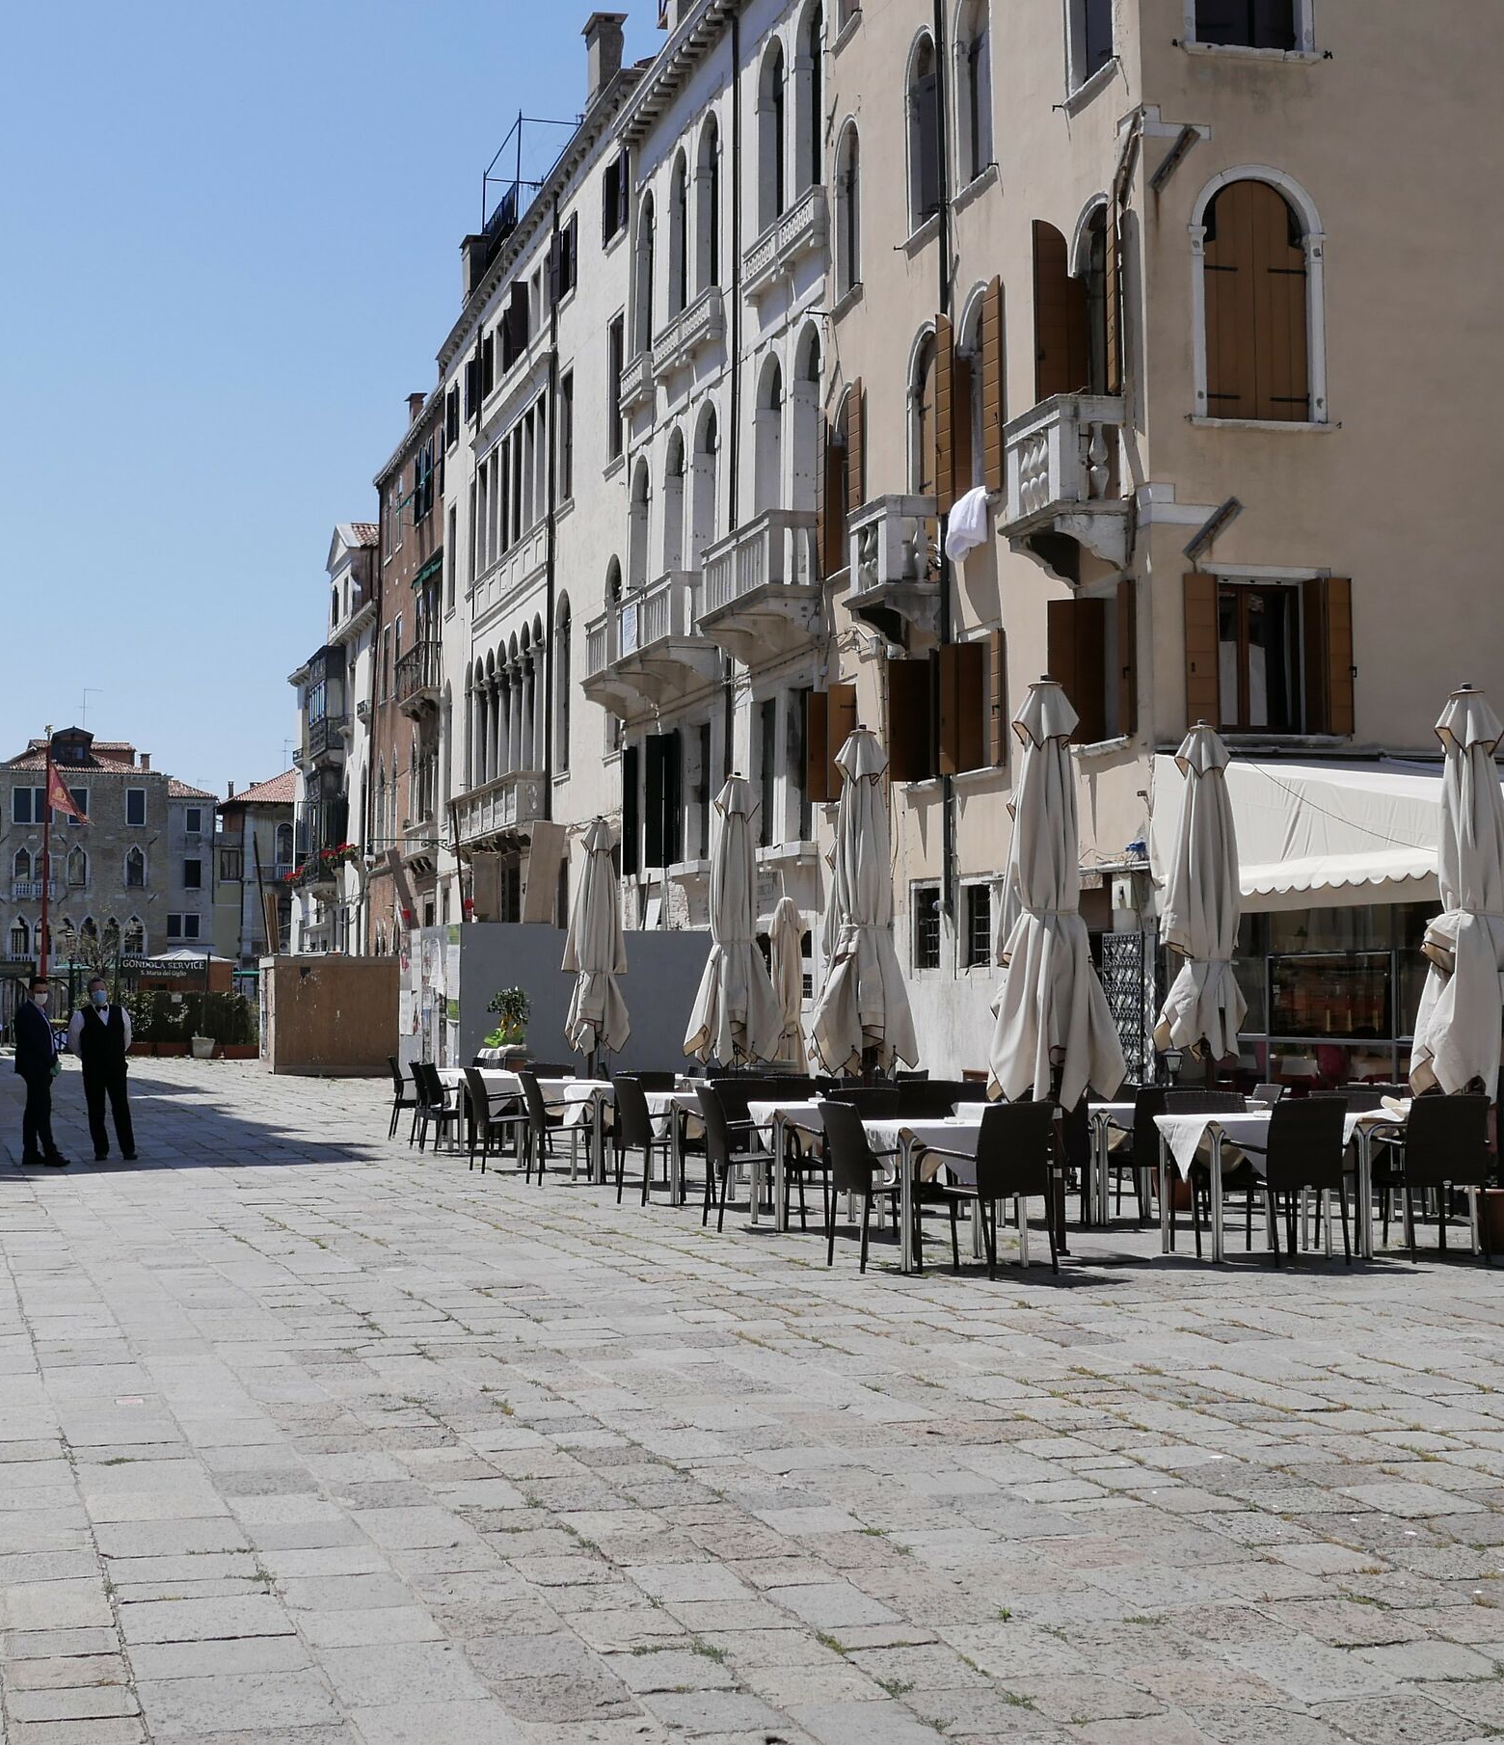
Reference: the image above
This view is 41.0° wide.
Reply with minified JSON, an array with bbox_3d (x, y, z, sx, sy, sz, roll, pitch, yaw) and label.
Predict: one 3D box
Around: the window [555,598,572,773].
[{"bbox_3d":[-3.515,-3.536,37.536,0.300,3.350,1.200,2,-4,-20],"label":"window"}]

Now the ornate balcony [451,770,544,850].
[{"bbox_3d":[-5.919,-1.275,46.043,0.680,1.280,7.400,1,-4,-19],"label":"ornate balcony"}]

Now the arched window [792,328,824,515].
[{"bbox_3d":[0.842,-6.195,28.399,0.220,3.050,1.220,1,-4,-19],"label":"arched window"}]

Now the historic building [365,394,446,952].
[{"bbox_3d":[-3.822,-3.676,56.625,12.000,17.703,10.116,1,-4,-20],"label":"historic building"}]

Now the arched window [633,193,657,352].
[{"bbox_3d":[-1.687,-9.867,33.528,0.300,2.854,1.231,1,-4,-19],"label":"arched window"}]

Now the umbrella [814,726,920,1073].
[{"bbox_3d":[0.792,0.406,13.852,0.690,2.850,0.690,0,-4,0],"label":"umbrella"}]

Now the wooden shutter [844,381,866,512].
[{"bbox_3d":[1.253,-4.865,24.246,0.070,2.100,0.438,1,-4,-19],"label":"wooden shutter"}]

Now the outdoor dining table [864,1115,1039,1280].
[{"bbox_3d":[1.051,1.778,11.079,0.800,0.760,0.740,1,-4,-12],"label":"outdoor dining table"}]

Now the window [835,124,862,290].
[{"bbox_3d":[1.254,-8.231,24.911,0.250,2.120,0.875,1,-4,-19],"label":"window"}]

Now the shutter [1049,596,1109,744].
[{"bbox_3d":[3.234,-2.001,19.858,0.580,1.450,0.060,0,-4,-7],"label":"shutter"}]

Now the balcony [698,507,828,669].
[{"bbox_3d":[0.069,-3.731,26.758,0.710,1.514,2.836,1,-4,-19],"label":"balcony"}]

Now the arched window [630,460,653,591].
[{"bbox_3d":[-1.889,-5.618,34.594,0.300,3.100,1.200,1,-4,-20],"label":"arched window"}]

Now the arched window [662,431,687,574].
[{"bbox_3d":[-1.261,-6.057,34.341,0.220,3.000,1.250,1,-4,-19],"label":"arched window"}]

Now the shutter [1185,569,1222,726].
[{"bbox_3d":[4.254,-2.073,18.950,0.360,1.505,0.050,1,-4,-9],"label":"shutter"}]

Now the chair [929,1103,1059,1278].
[{"bbox_3d":[1.226,1.646,10.480,0.540,0.880,0.570,2,-4,-28],"label":"chair"}]

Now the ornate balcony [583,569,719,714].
[{"bbox_3d":[-1.723,-3.624,32.782,0.800,1.534,4.959,1,-4,-20],"label":"ornate balcony"}]

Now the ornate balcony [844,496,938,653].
[{"bbox_3d":[1.661,-3.486,23.690,0.740,1.577,1.265,1,-4,-20],"label":"ornate balcony"}]

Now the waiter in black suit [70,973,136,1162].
[{"bbox_3d":[-6.183,1.862,19.219,0.580,1.770,0.380,1,-4,-16],"label":"waiter in black suit"}]

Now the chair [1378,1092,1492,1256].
[{"bbox_3d":[3.767,1.682,11.115,0.500,0.900,0.580,0,-4,-2],"label":"chair"}]

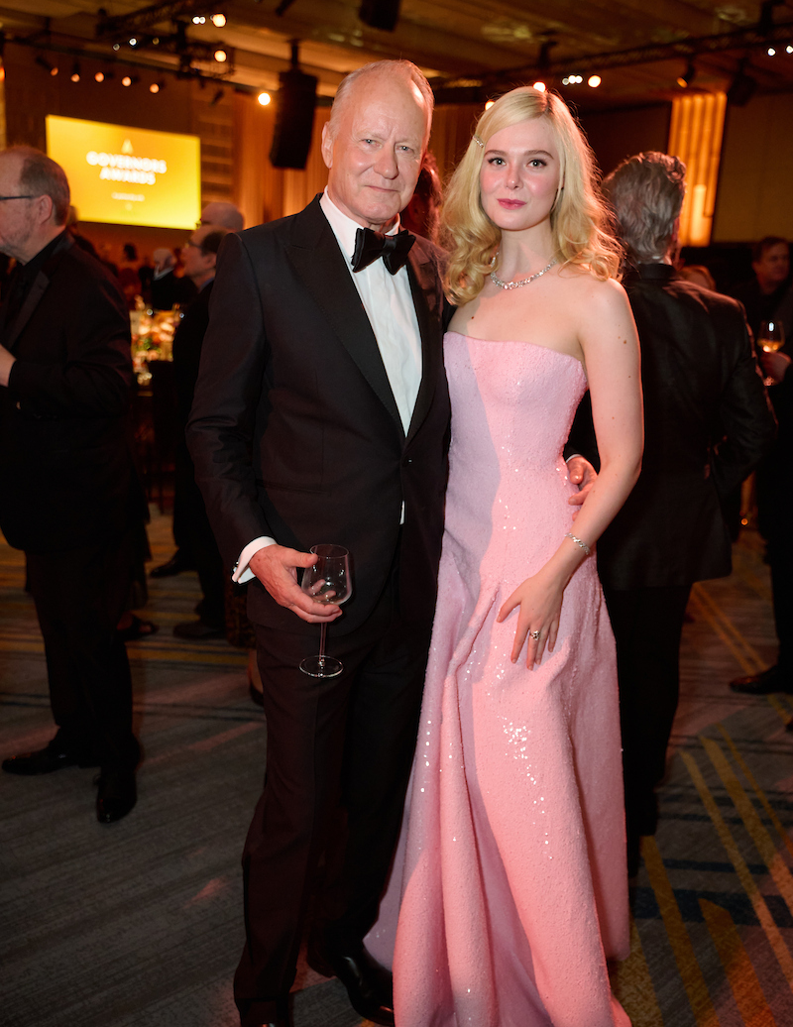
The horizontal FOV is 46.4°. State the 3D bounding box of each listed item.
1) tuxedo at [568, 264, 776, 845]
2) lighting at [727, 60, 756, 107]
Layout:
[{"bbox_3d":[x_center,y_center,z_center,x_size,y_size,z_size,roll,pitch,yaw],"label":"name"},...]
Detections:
[{"bbox_3d":[0.667,0.124,2.518,0.600,1.520,0.430,6,13,17],"label":"tuxedo"},{"bbox_3d":[5.511,-6.859,14.800,0.360,0.620,0.360,26,25,34],"label":"lighting"}]

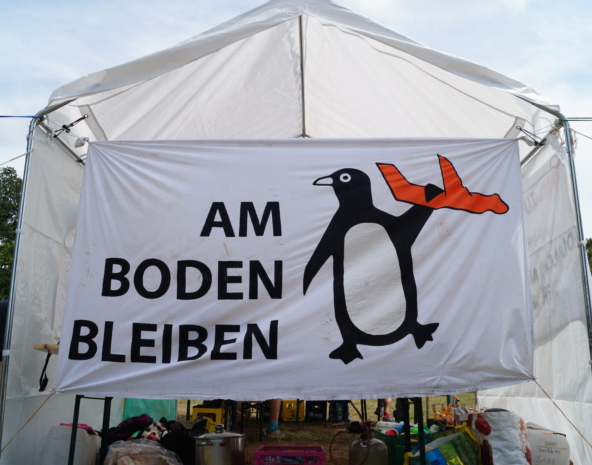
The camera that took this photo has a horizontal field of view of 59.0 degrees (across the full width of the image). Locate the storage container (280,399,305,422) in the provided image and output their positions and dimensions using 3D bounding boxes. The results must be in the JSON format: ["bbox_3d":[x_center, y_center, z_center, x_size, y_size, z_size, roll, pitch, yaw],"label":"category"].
[{"bbox_3d":[-0.023,2.465,7.270,0.300,0.275,0.400,0,-13,0],"label":"storage container"}]

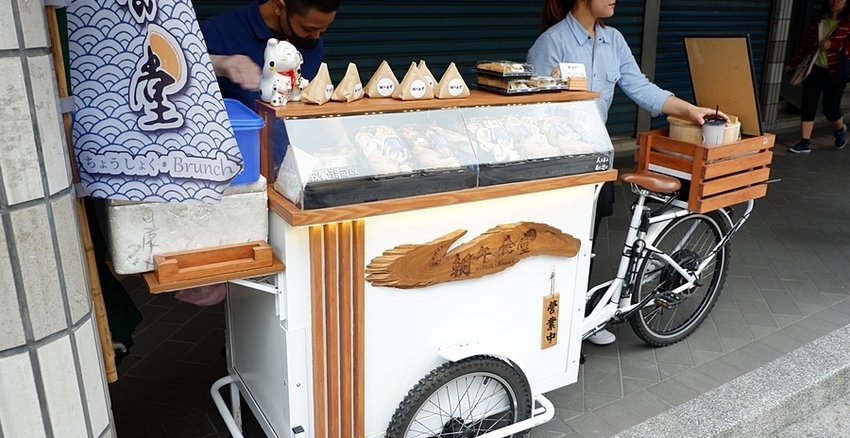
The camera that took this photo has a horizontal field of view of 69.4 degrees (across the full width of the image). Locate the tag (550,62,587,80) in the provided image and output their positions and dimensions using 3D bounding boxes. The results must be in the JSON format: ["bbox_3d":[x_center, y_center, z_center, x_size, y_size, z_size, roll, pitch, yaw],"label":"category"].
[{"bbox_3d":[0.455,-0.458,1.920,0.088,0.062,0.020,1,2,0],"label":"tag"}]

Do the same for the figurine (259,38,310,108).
[{"bbox_3d":[-0.352,-0.364,1.525,0.110,0.160,0.103,-13,22,-39],"label":"figurine"}]

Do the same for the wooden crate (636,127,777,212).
[{"bbox_3d":[1.197,-0.226,2.641,0.522,0.263,0.318,-10,20,-33],"label":"wooden crate"}]

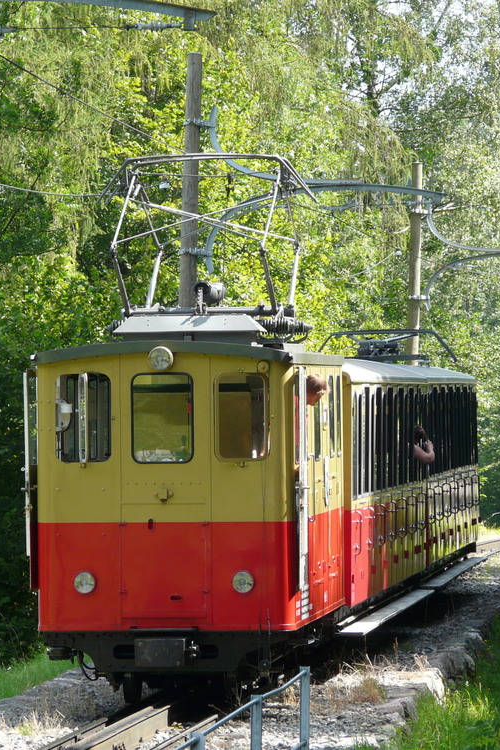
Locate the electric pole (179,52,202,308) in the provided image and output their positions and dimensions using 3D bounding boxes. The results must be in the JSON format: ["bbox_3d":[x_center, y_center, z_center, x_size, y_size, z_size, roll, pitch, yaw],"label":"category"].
[{"bbox_3d":[-0.720,-0.364,56.370,0.222,6.794,0.222,0,-10,9],"label":"electric pole"}]

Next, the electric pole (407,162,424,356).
[{"bbox_3d":[2.807,-0.312,84.751,0.222,6.791,0.222,0,-10,9],"label":"electric pole"}]

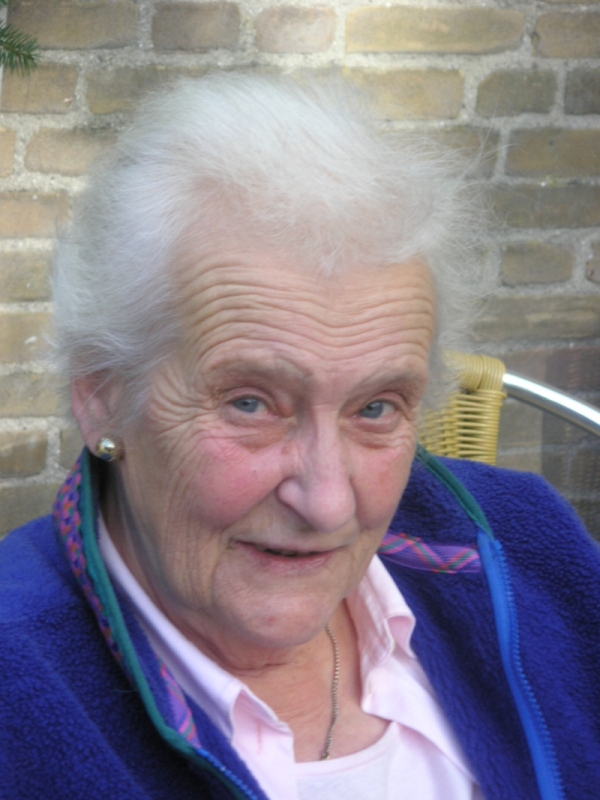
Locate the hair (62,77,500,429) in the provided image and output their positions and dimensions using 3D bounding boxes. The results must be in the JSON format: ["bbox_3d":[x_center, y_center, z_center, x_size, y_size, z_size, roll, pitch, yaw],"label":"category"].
[{"bbox_3d":[-0.018,-0.072,1.261,0.210,0.180,0.215,2,11,-21],"label":"hair"}]

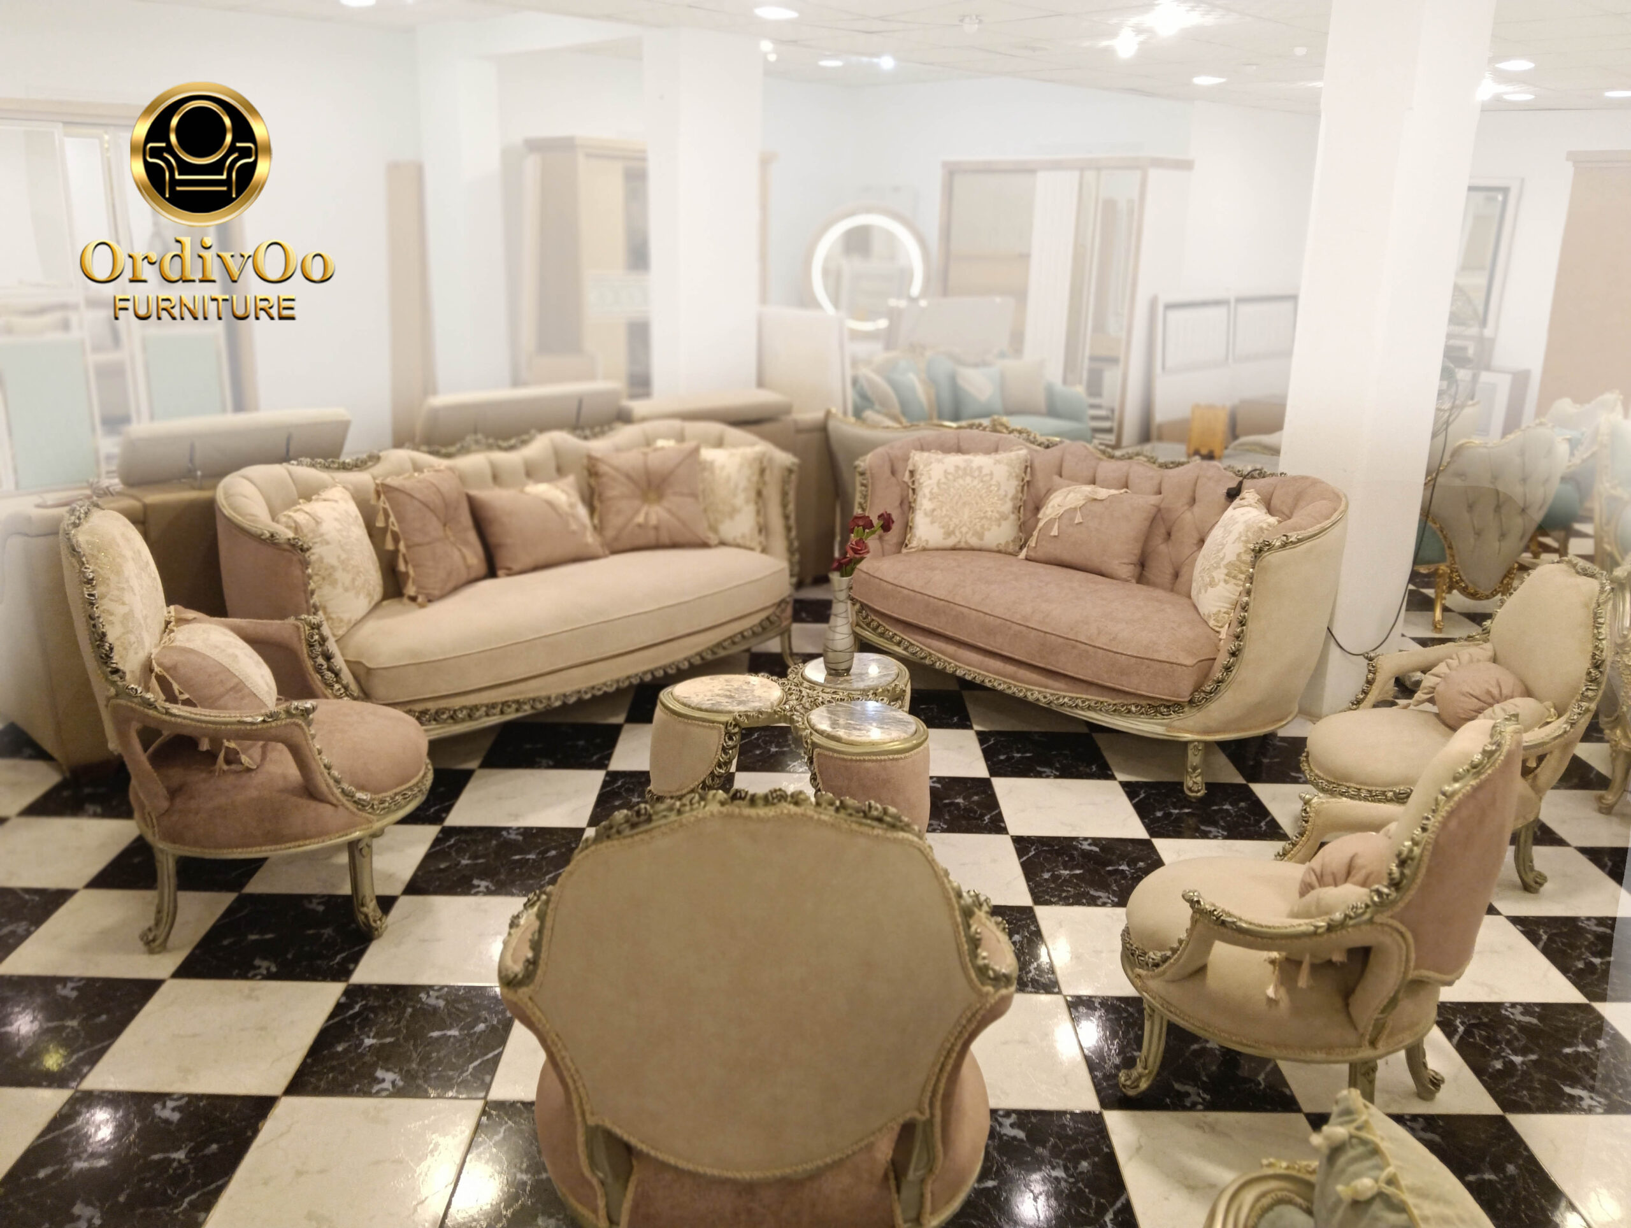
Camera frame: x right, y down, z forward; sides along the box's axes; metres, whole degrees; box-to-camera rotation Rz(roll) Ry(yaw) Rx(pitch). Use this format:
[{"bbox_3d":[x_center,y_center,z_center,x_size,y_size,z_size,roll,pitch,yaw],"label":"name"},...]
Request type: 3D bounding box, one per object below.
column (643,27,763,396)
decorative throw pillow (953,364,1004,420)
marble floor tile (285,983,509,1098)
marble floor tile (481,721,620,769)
[{"bbox_3d":[-0.629,-1.870,7.212,0.535,2.572,0.321,-13,22,-39],"label":"column"},{"bbox_3d":[1.164,-1.572,9.057,0.400,0.400,0.140,3,1,6],"label":"decorative throw pillow"},{"bbox_3d":[-0.840,0.890,2.667,0.400,0.010,0.390,1,17,-1],"label":"marble floor tile"},{"bbox_3d":[-0.851,0.432,4.140,0.400,0.010,0.390,1,17,-1],"label":"marble floor tile"}]

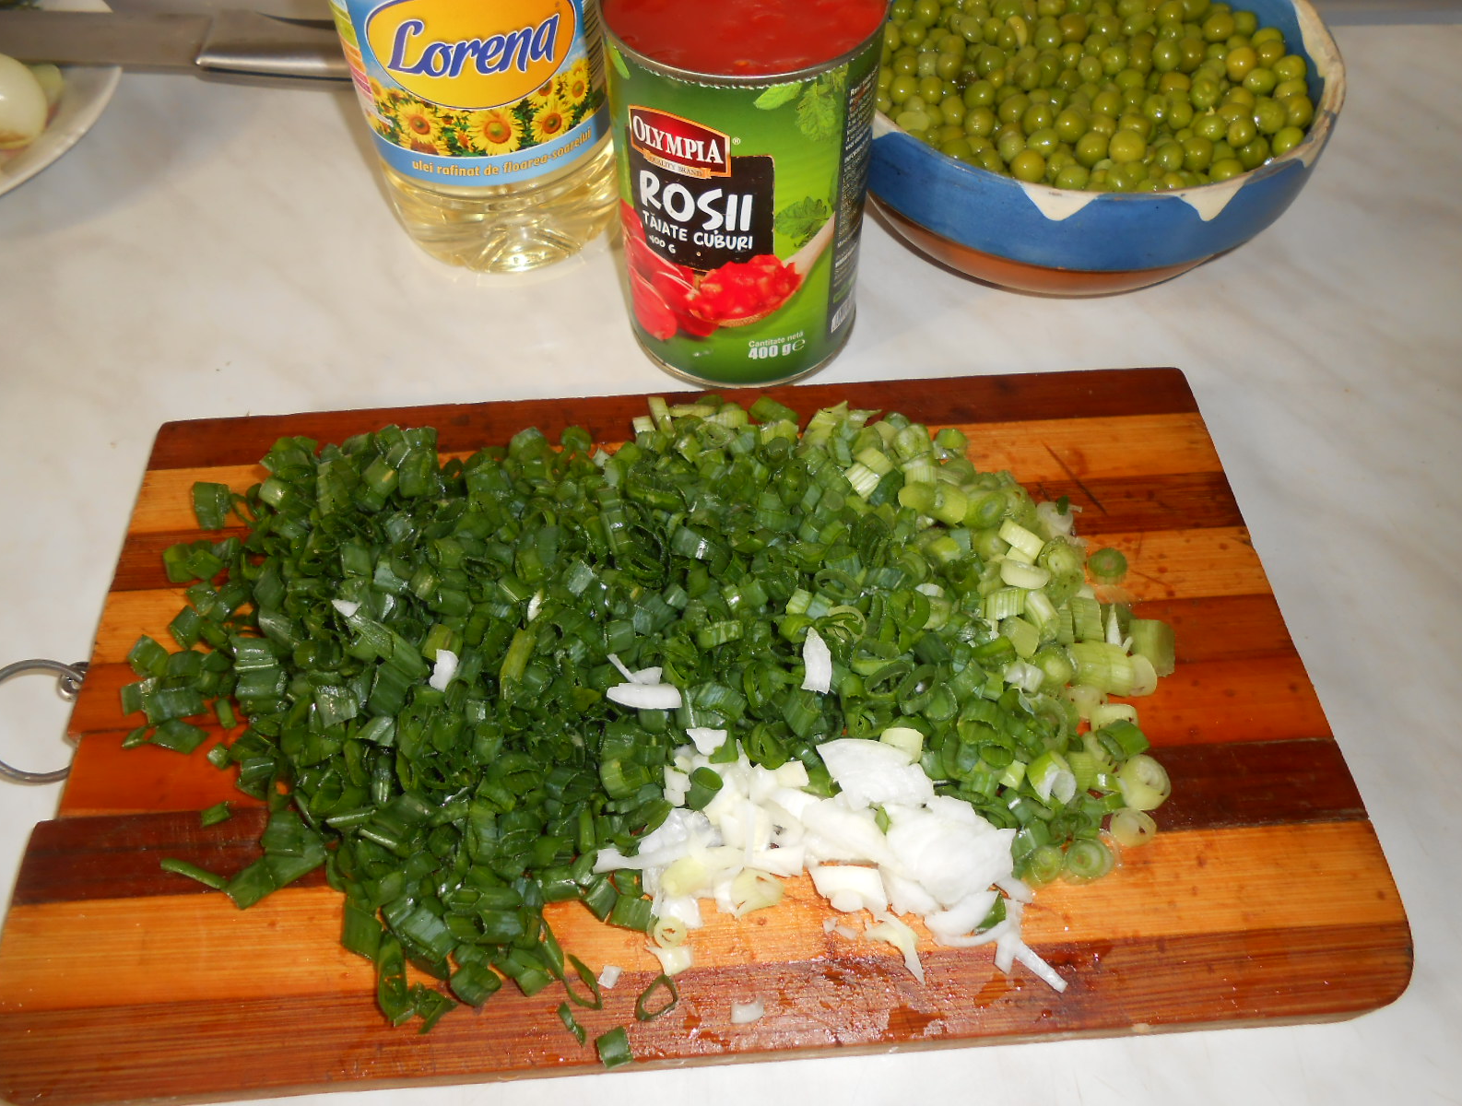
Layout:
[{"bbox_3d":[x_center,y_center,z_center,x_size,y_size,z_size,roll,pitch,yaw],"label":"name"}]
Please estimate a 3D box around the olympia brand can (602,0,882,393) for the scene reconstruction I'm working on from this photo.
[{"bbox_3d":[0.003,-0.111,0.326,0.074,0.110,0.074,0,56,1],"label":"olympia brand can"}]

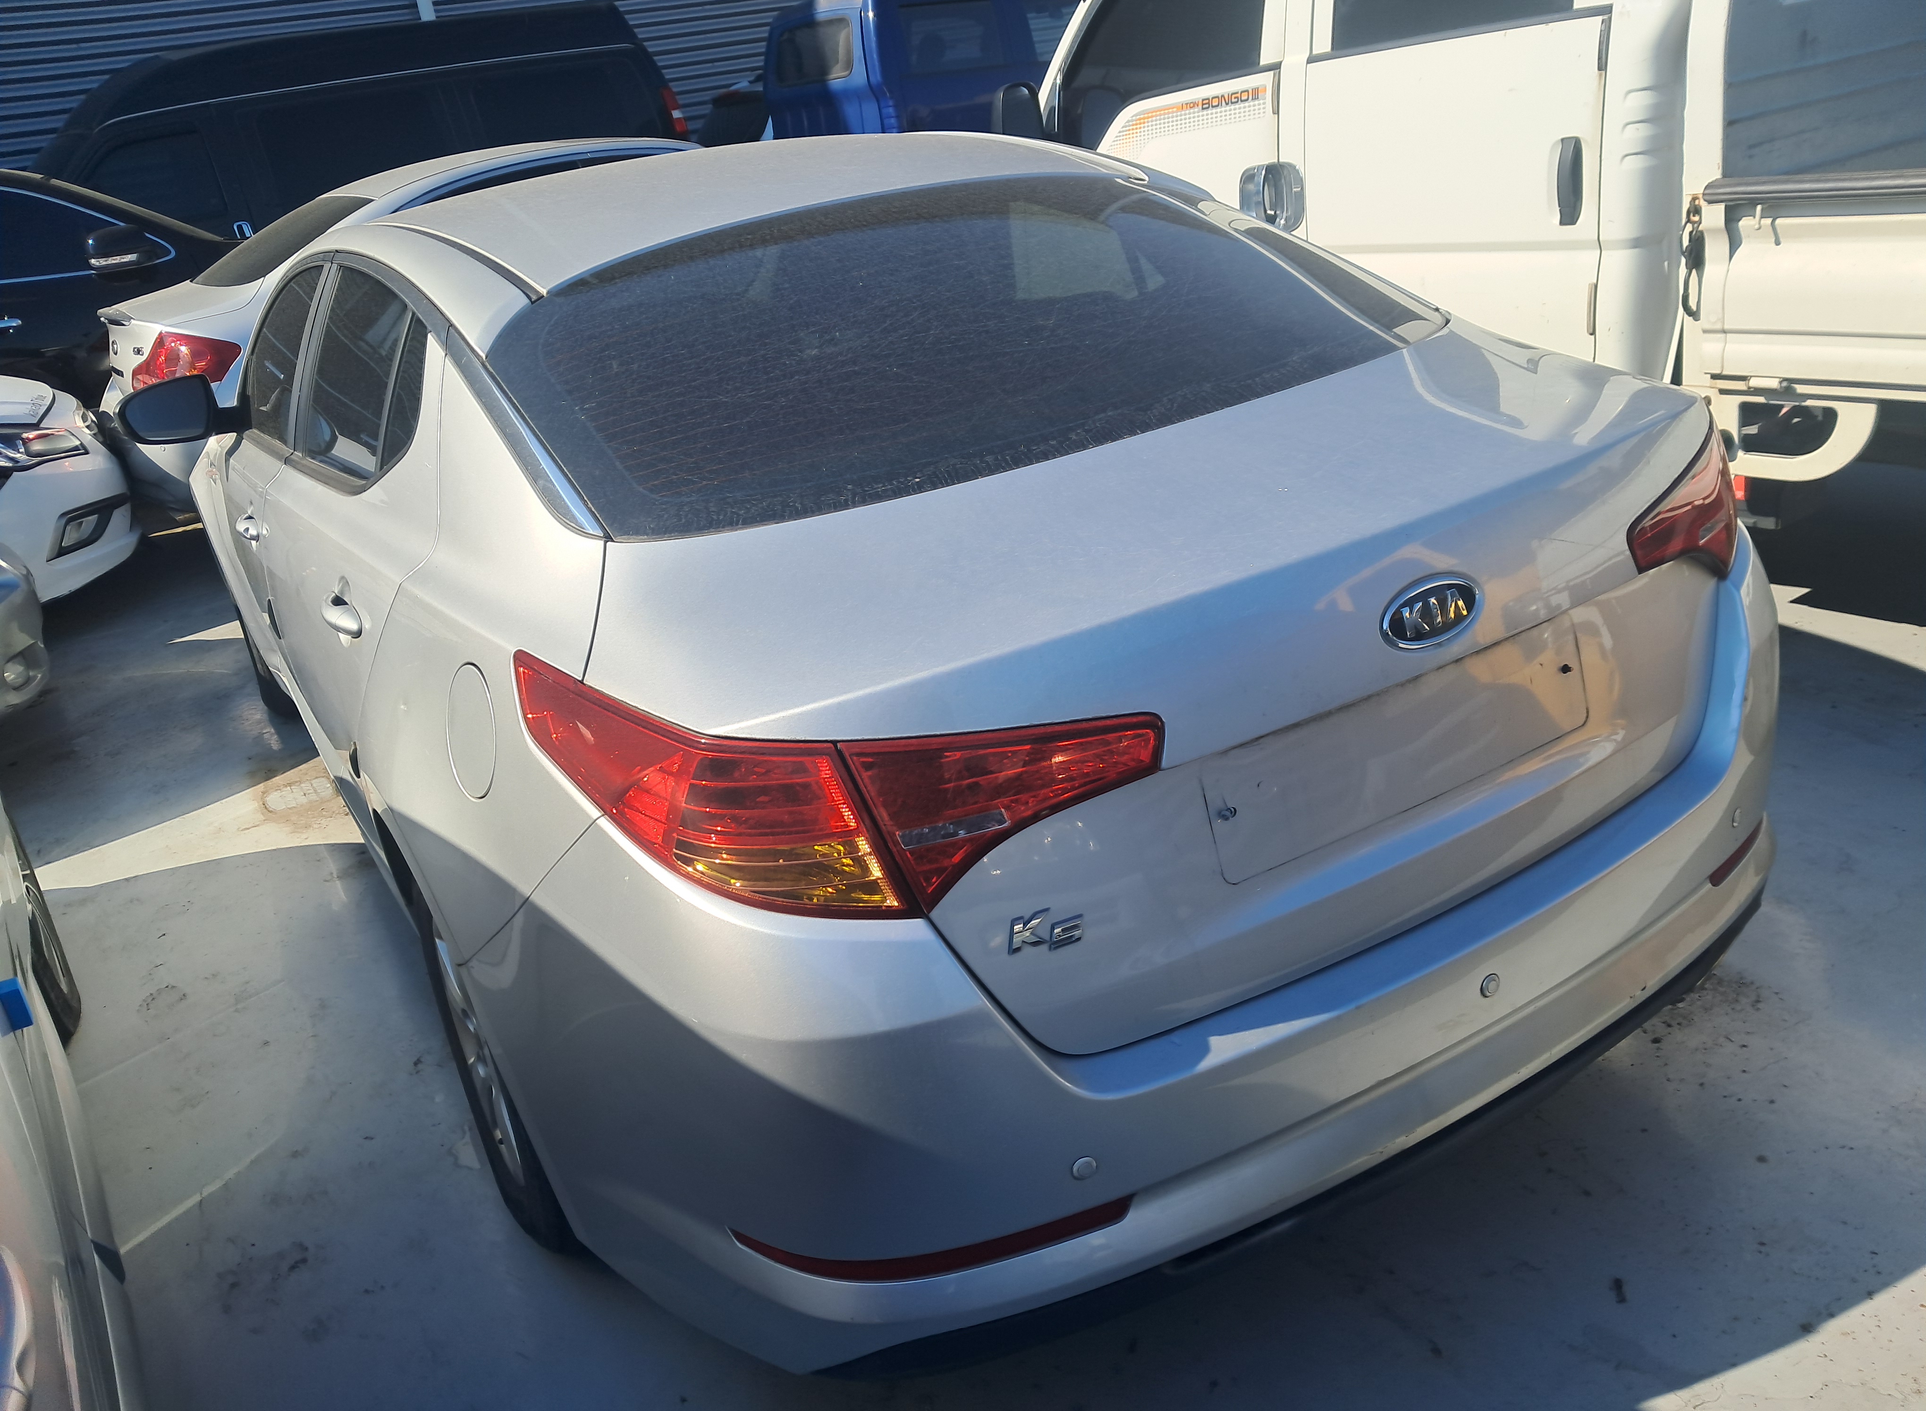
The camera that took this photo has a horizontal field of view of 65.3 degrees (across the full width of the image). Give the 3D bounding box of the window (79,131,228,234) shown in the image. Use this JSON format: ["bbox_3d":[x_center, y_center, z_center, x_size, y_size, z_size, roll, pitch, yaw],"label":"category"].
[{"bbox_3d":[-4.841,-3.094,8.893,0.760,0.510,0.050,-20,20,-27],"label":"window"}]

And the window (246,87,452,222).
[{"bbox_3d":[-3.819,-3.498,9.434,1.210,0.570,0.050,-20,20,-27],"label":"window"}]

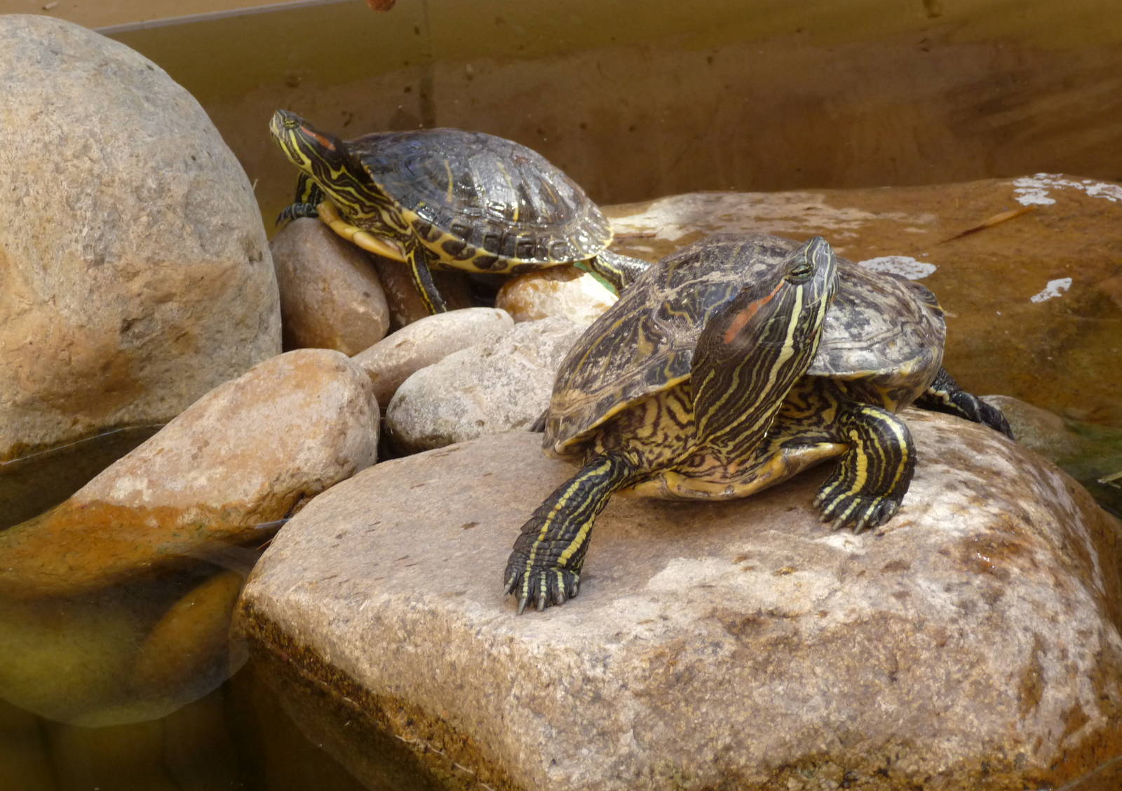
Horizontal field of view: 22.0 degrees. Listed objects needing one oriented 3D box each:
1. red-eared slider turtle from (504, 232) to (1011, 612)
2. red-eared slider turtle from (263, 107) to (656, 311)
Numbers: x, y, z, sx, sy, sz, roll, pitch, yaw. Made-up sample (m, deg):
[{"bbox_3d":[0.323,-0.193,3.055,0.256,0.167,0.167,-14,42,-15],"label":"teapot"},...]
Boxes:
[{"bbox_3d":[0.092,-0.011,1.336,0.205,0.160,0.275,-2,13,14],"label":"red-eared slider turtle"},{"bbox_3d":[-0.059,-0.104,1.552,0.225,0.098,0.130,4,28,-32],"label":"red-eared slider turtle"}]

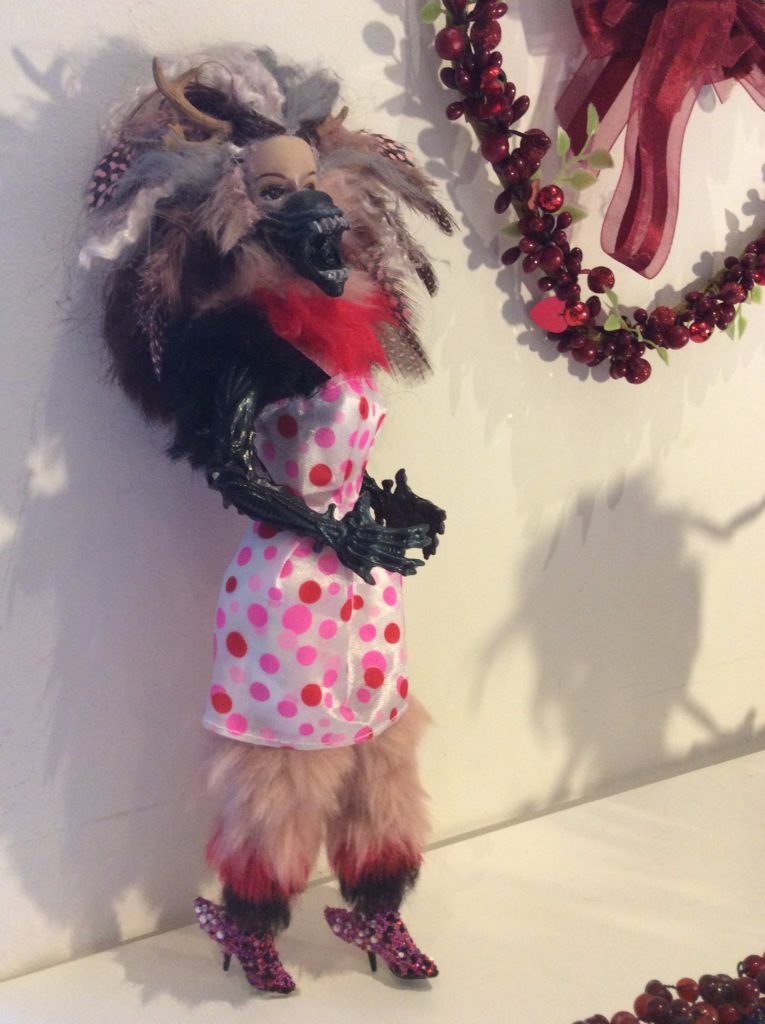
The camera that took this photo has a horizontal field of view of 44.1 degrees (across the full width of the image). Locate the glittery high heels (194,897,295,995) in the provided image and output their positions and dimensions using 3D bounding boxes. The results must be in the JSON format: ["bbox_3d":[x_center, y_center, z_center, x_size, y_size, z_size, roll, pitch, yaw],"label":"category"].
[{"bbox_3d":[-0.051,0.155,0.337,0.041,0.026,0.015,8,14,33],"label":"glittery high heels"}]

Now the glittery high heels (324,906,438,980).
[{"bbox_3d":[0.000,0.154,0.341,0.041,0.026,0.015,3,12,12],"label":"glittery high heels"}]

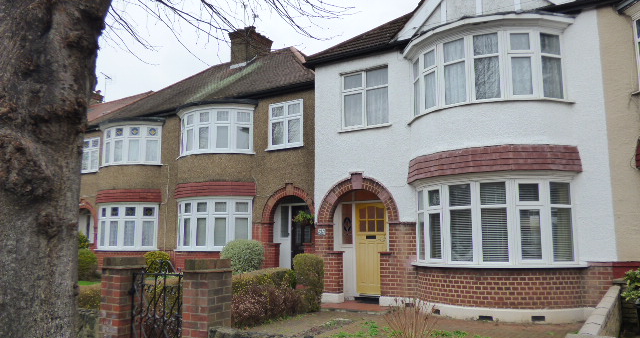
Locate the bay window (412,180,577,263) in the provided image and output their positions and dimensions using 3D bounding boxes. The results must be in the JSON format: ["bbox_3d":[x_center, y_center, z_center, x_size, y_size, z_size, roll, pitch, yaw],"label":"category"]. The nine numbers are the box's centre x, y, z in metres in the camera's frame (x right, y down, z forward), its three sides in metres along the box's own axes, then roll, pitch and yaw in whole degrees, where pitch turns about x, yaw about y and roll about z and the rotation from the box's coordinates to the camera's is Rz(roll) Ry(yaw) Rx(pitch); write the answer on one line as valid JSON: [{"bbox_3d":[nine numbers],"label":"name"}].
[{"bbox_3d":[2.857,0.948,8.999,2.850,1.470,0.856,-5,-9,32],"label":"bay window"}]

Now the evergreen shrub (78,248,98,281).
[{"bbox_3d":[-6.930,2.786,15.105,0.987,0.957,0.987,-5,-9,32],"label":"evergreen shrub"}]

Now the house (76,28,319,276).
[{"bbox_3d":[-2.806,-0.884,19.332,11.379,9.315,8.459,-5,-9,32],"label":"house"}]

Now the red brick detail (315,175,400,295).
[{"bbox_3d":[0.808,1.371,10.838,1.994,2.457,0.282,-5,-9,32],"label":"red brick detail"}]

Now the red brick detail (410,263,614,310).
[{"bbox_3d":[3.070,1.994,8.748,3.313,0.634,0.896,-5,-9,32],"label":"red brick detail"}]

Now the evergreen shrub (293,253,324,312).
[{"bbox_3d":[-0.237,2.330,10.674,0.624,1.168,0.624,-5,-9,32],"label":"evergreen shrub"}]

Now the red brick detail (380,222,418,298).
[{"bbox_3d":[1.609,1.799,10.294,0.836,1.450,0.282,-5,-9,32],"label":"red brick detail"}]

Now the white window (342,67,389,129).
[{"bbox_3d":[0.979,-1.481,11.024,1.098,1.249,0.121,-5,-9,32],"label":"white window"}]

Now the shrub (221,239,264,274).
[{"bbox_3d":[-1.884,2.237,12.588,1.077,1.088,1.077,-1,-7,0],"label":"shrub"}]

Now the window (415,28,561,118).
[{"bbox_3d":[2.824,-1.699,9.335,2.850,1.289,0.876,-5,-9,32],"label":"window"}]

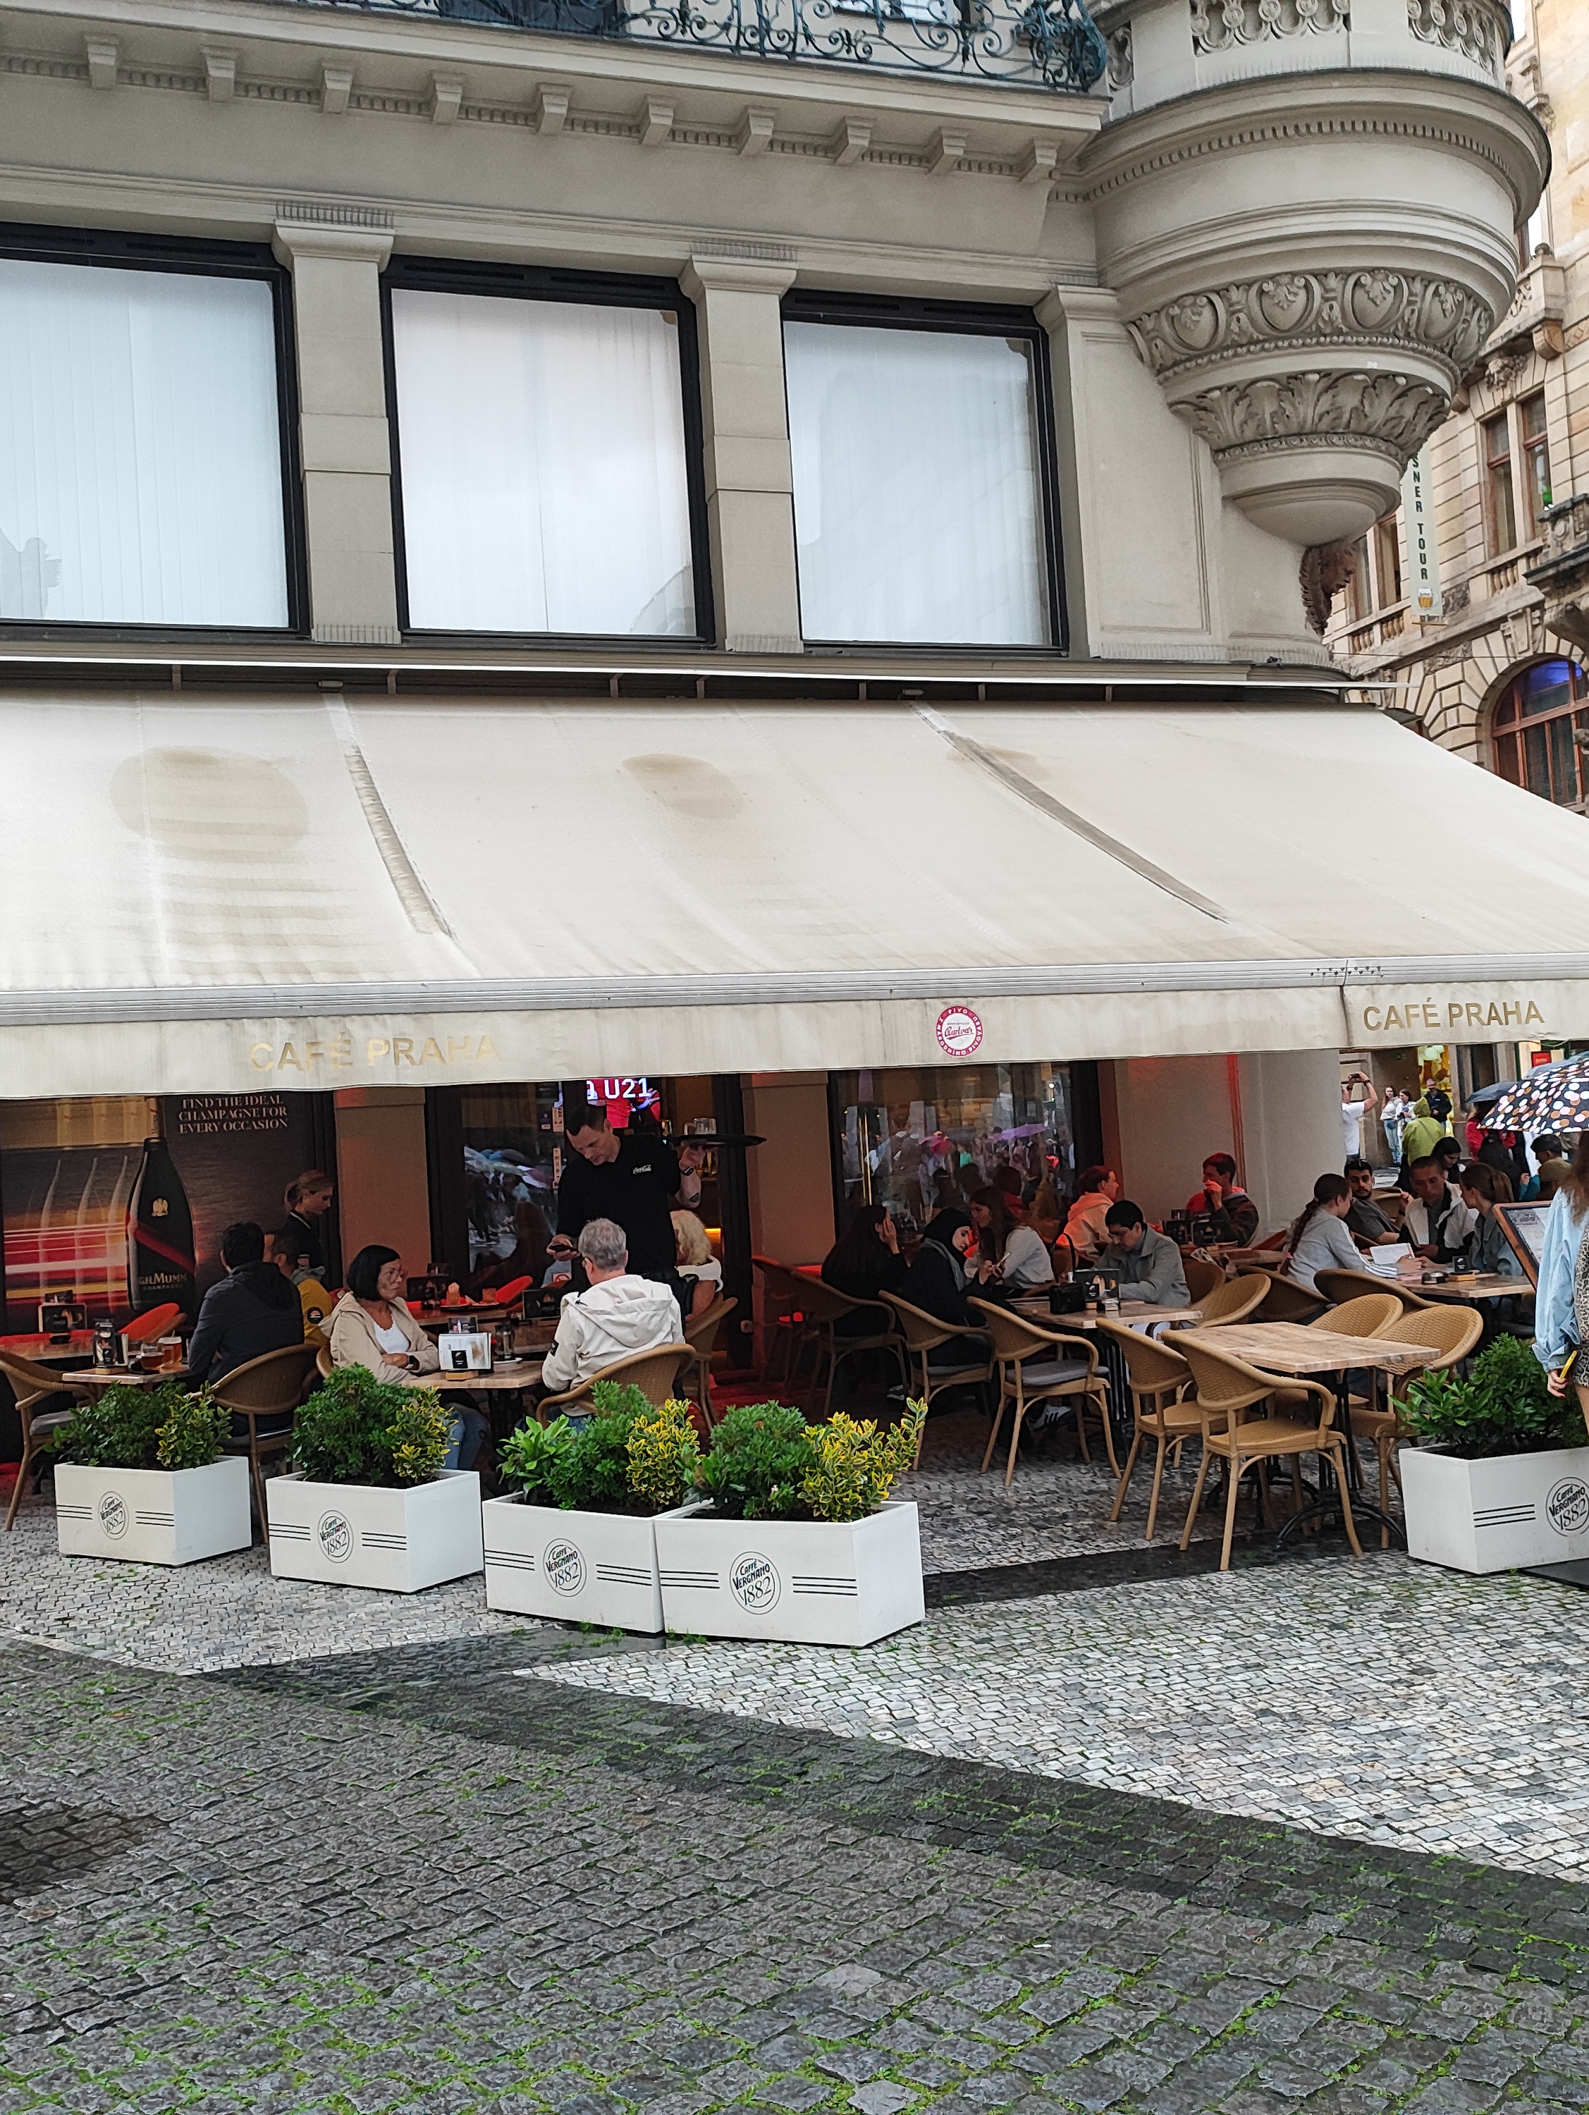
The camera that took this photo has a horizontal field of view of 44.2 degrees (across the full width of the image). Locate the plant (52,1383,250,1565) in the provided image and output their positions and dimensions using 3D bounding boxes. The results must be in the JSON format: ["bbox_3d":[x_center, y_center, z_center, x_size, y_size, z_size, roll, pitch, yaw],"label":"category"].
[{"bbox_3d":[-2.909,1.858,8.813,0.810,0.740,0.430,-5,-3,33],"label":"plant"}]

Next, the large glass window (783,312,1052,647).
[{"bbox_3d":[0.857,-3.849,13.234,1.889,2.272,0.121,-3,-2,-18],"label":"large glass window"}]

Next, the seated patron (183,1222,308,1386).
[{"bbox_3d":[-2.605,1.524,9.196,0.750,1.400,0.550,-5,-3,40],"label":"seated patron"}]

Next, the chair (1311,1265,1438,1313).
[{"bbox_3d":[2.884,1.454,9.570,0.626,0.848,0.576,-3,-2,-16],"label":"chair"}]

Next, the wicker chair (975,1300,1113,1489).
[{"bbox_3d":[1.187,1.605,9.513,0.600,0.840,0.570,-3,-2,-8],"label":"wicker chair"}]

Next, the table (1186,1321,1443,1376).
[{"bbox_3d":[1.949,1.482,7.606,0.646,0.757,1.242,-3,-2,-13],"label":"table"}]

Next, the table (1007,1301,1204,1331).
[{"bbox_3d":[1.472,1.582,9.489,0.626,0.757,1.262,-3,-2,-13],"label":"table"}]

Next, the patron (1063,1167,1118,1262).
[{"bbox_3d":[2.039,1.408,12.453,0.750,1.330,0.480,-3,-2,-18],"label":"patron"}]

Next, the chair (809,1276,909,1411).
[{"bbox_3d":[0.320,1.636,11.089,0.626,0.848,0.576,-3,-2,-14],"label":"chair"}]

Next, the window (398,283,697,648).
[{"bbox_3d":[-1.576,-3.742,12.425,1.959,2.293,0.121,-3,-2,-18],"label":"window"}]

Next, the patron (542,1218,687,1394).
[{"bbox_3d":[-0.817,1.395,8.330,0.750,1.370,0.550,-5,-3,40],"label":"patron"}]

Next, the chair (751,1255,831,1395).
[{"bbox_3d":[0.056,1.767,13.111,0.610,0.850,0.580,-3,-2,-18],"label":"chair"}]

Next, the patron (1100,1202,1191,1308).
[{"bbox_3d":[1.944,1.428,10.944,0.800,1.240,0.550,-3,-2,-20],"label":"patron"}]

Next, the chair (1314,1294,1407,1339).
[{"bbox_3d":[2.293,1.470,8.437,0.600,0.850,0.580,-3,-2,-17],"label":"chair"}]

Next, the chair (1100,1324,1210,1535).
[{"bbox_3d":[1.543,1.475,7.928,0.610,0.850,0.580,-3,-2,-11],"label":"chair"}]

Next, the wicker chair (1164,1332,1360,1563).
[{"bbox_3d":[1.772,1.475,7.493,0.600,0.840,0.570,-3,-2,-10],"label":"wicker chair"}]

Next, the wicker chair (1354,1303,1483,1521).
[{"bbox_3d":[2.371,1.409,7.582,0.626,0.848,0.576,-3,-2,-16],"label":"wicker chair"}]

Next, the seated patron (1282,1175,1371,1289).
[{"bbox_3d":[2.959,1.263,10.333,0.800,1.290,0.500,-3,-2,-14],"label":"seated patron"}]

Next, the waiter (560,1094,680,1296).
[{"bbox_3d":[-0.739,1.123,8.668,0.586,1.818,0.455,-4,-2,16],"label":"waiter"}]

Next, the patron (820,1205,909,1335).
[{"bbox_3d":[0.484,1.506,11.549,0.780,1.250,0.480,-3,-2,-12],"label":"patron"}]

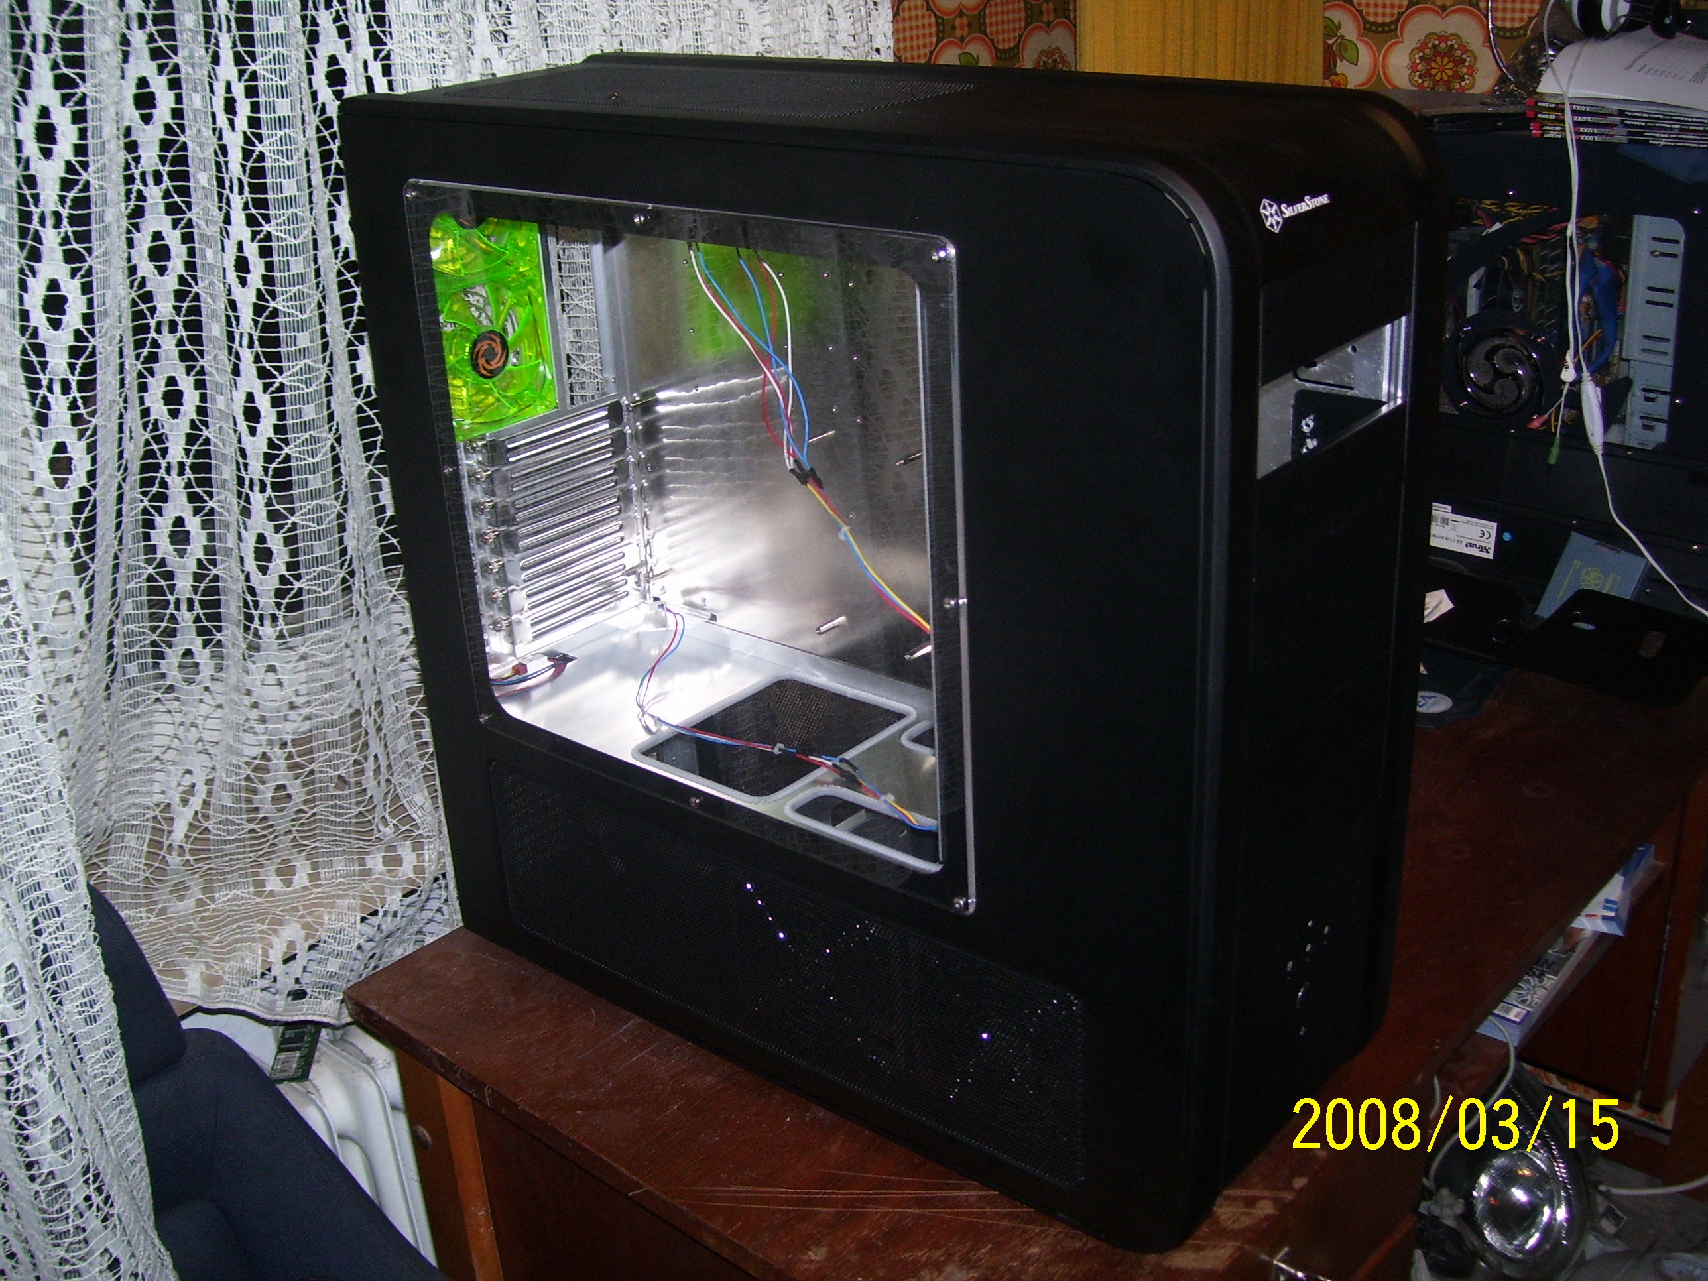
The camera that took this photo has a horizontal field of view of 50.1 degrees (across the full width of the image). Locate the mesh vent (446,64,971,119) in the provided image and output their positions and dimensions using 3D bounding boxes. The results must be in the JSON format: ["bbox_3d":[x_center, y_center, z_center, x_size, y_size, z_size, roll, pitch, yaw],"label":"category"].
[{"bbox_3d":[-0.086,-0.297,1.002,0.288,0.010,0.130,16,30,37],"label":"mesh vent"}]

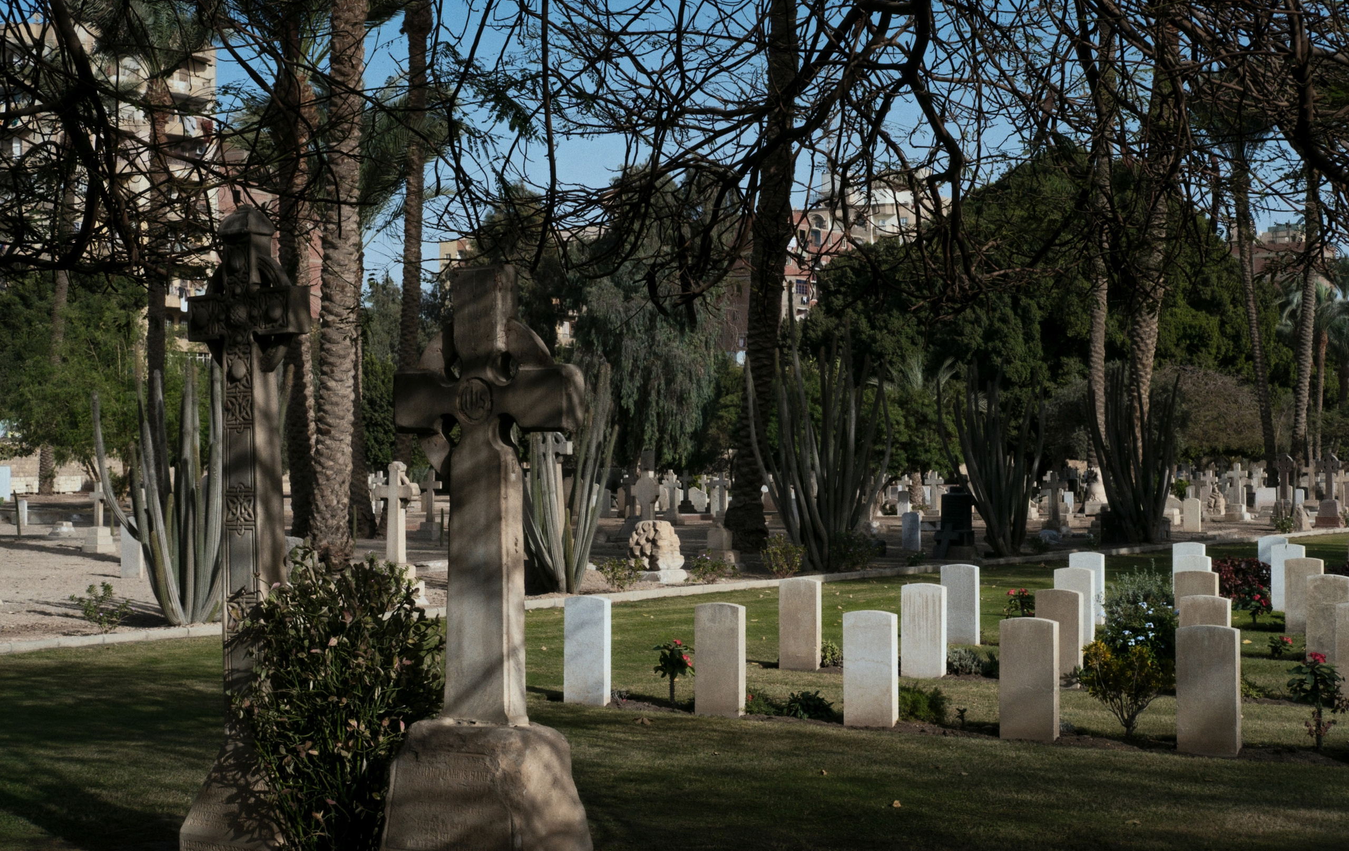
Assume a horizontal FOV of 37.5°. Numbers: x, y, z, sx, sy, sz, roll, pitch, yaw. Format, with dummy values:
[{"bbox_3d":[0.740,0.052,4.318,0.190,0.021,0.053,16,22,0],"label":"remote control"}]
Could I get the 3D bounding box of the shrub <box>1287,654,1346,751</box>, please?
[{"bbox_3d":[4.182,1.789,12.956,0.390,0.640,0.380,0,-1,15],"label":"shrub"}]

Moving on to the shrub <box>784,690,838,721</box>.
[{"bbox_3d":[0.999,2.028,14.602,0.400,0.220,0.360,0,-1,0],"label":"shrub"}]

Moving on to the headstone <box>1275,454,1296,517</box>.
[{"bbox_3d":[15.531,1.609,50.500,0.600,1.760,0.420,-1,-1,34],"label":"headstone"}]

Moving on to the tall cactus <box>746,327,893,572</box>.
[{"bbox_3d":[2.443,0.241,33.600,2.450,4.406,2.300,0,-1,0],"label":"tall cactus"}]

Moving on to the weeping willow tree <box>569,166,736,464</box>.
[{"bbox_3d":[-0.762,-3.196,70.000,5.900,11.520,5.900,0,-1,0],"label":"weeping willow tree"}]

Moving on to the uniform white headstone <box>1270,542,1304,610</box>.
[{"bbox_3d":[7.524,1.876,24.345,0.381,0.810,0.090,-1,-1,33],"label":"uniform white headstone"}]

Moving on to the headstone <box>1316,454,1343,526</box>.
[{"bbox_3d":[16.571,1.652,50.200,0.630,1.850,0.460,-1,-1,34],"label":"headstone"}]

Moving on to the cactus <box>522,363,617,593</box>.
[{"bbox_3d":[-1.579,0.715,27.429,1.650,3.100,1.550,0,-1,0],"label":"cactus"}]

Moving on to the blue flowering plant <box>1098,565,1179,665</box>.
[{"bbox_3d":[3.848,1.661,16.509,0.680,1.020,0.650,0,-1,15],"label":"blue flowering plant"}]

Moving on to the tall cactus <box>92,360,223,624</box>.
[{"bbox_3d":[-4.972,0.665,20.300,1.930,2.680,1.600,0,-1,-14],"label":"tall cactus"}]

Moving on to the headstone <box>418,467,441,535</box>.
[{"bbox_3d":[-5.429,1.682,44.000,0.600,1.495,0.240,-1,-1,33],"label":"headstone"}]

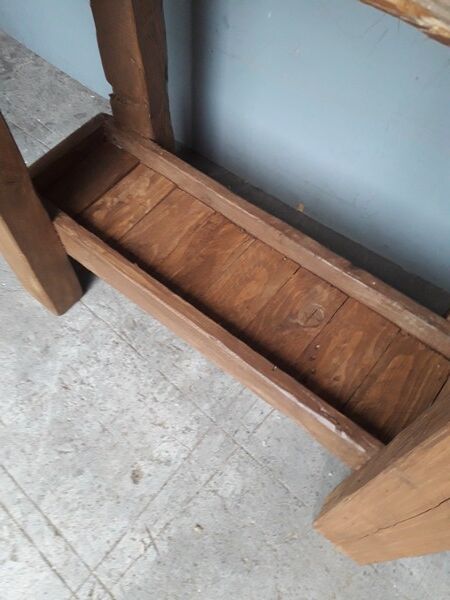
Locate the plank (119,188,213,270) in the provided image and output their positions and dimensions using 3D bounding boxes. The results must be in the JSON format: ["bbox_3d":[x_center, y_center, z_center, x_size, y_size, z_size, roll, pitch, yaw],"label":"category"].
[{"bbox_3d":[-0.137,-0.149,1.056,0.119,0.021,0.227,35,66,17],"label":"plank"}]

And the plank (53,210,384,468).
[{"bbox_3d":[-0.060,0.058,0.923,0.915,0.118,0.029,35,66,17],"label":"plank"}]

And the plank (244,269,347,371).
[{"bbox_3d":[0.138,0.043,0.953,0.119,0.021,0.227,35,66,17],"label":"plank"}]

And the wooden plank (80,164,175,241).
[{"bbox_3d":[-0.232,-0.215,1.091,0.122,0.021,0.227,35,66,17],"label":"wooden plank"}]

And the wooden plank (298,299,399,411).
[{"bbox_3d":[0.231,0.108,0.918,0.119,0.021,0.227,35,66,17],"label":"wooden plank"}]

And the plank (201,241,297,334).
[{"bbox_3d":[0.044,-0.023,0.988,0.121,0.021,0.227,35,66,17],"label":"plank"}]

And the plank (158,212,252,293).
[{"bbox_3d":[-0.047,-0.086,1.022,0.111,0.021,0.227,35,66,17],"label":"plank"}]

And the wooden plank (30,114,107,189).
[{"bbox_3d":[-0.374,-0.319,1.122,0.036,0.109,0.281,35,66,17],"label":"wooden plank"}]

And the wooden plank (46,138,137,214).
[{"bbox_3d":[-0.320,-0.277,1.124,0.105,0.021,0.227,35,66,17],"label":"wooden plank"}]

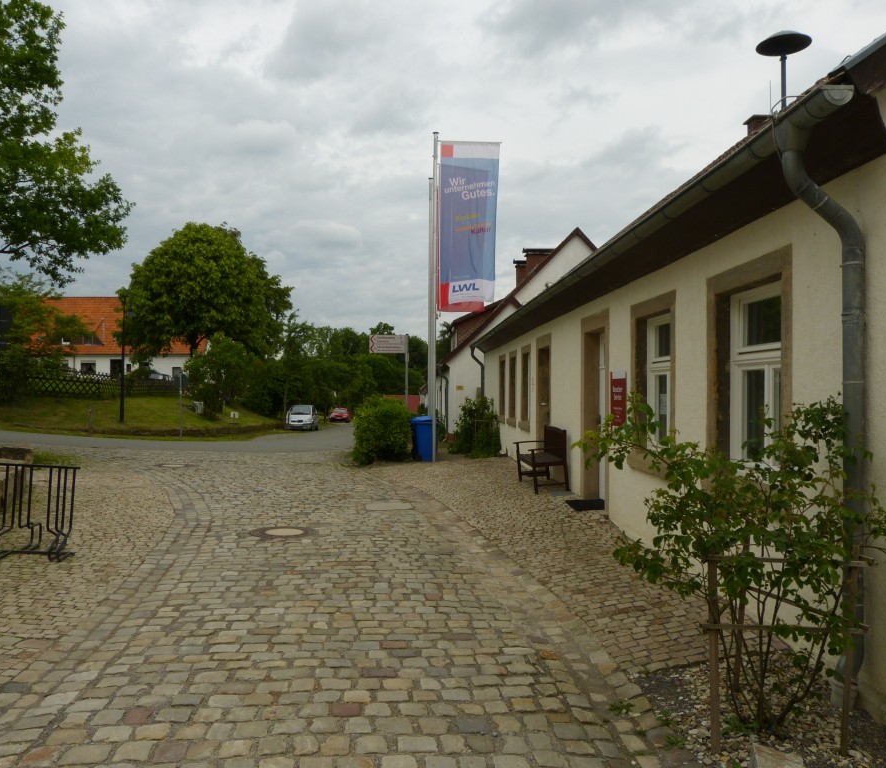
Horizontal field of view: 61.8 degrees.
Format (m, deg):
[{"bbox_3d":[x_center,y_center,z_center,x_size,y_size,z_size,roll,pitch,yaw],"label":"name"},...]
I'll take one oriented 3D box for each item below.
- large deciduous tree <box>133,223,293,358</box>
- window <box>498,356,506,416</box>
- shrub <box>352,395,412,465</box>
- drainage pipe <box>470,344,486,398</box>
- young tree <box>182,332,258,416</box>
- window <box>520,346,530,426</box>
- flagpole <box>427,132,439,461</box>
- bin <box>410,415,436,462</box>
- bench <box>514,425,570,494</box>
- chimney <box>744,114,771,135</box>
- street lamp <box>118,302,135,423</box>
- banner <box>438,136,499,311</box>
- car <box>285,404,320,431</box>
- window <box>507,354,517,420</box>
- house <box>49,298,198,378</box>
[{"bbox_3d":[-14.525,-4.821,46.000,10.000,10.400,9.600,0,-1,0],"label":"large deciduous tree"},{"bbox_3d":[1.604,0.080,19.100,0.200,1.520,1.250,0,0,-2],"label":"window"},{"bbox_3d":[-1.477,1.089,17.900,1.400,1.600,1.350,0,0,-2],"label":"shrub"},{"bbox_3d":[0.961,0.261,20.300,0.420,2.650,0.120,0,-1,-4],"label":"drainage pipe"},{"bbox_3d":[-10.012,-0.427,33.200,3.300,3.700,3.200,0,0,-17],"label":"young tree"},{"bbox_3d":[1.644,0.087,14.154,0.200,1.520,0.980,0,-1,-4],"label":"window"},{"bbox_3d":[-0.170,-1.813,15.500,0.120,6.900,0.120,0,-1,-4],"label":"flagpole"},{"bbox_3d":[-0.374,1.186,15.800,0.600,0.970,0.520,0,-1,7],"label":"bin"},{"bbox_3d":[1.512,1.115,11.350,0.620,0.900,1.500,0,0,-2],"label":"bench"},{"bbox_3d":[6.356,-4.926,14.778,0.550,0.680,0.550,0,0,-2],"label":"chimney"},{"bbox_3d":[-12.074,-0.823,28.300,0.620,4.600,0.420,0,-1,0],"label":"street lamp"},{"bbox_3d":[0.557,-3.343,15.550,1.270,3.500,0.140,0,-1,-3],"label":"banner"},{"bbox_3d":[-9.422,2.208,50.152,1.780,1.660,4.300,0,0,-3],"label":"car"},{"bbox_3d":[1.684,0.083,17.080,0.200,1.460,1.250,0,0,-2],"label":"window"},{"bbox_3d":[-26.282,-3.663,63.000,15.000,7.500,9.000,0,-1,0],"label":"house"}]

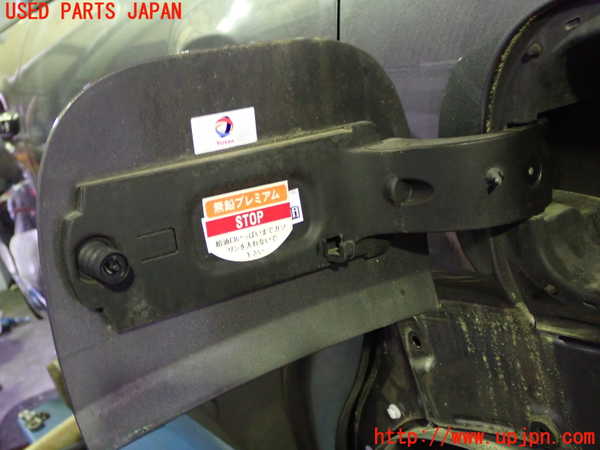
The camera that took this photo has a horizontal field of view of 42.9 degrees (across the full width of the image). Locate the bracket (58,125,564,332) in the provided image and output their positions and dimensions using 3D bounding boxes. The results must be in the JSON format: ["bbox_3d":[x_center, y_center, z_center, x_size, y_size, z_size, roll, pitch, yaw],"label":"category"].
[{"bbox_3d":[0.018,-0.006,0.342,0.235,0.066,0.061,-14,15,-29],"label":"bracket"}]

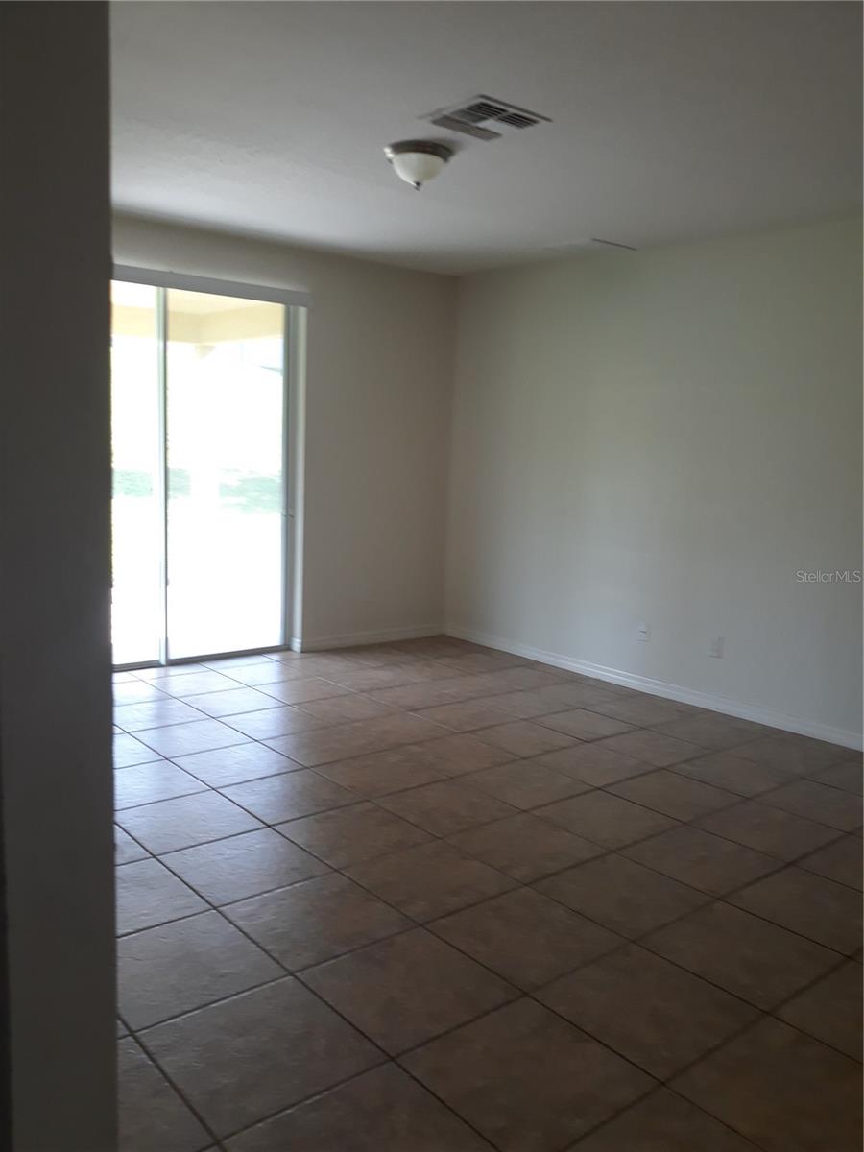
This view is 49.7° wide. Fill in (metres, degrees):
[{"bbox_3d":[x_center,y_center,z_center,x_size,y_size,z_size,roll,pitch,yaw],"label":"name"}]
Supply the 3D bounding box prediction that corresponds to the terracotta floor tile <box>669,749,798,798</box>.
[{"bbox_3d":[1.414,0.937,4.397,0.454,0.012,0.452,-4,10,-40],"label":"terracotta floor tile"}]

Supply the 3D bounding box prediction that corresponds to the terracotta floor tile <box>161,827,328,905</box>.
[{"bbox_3d":[-0.657,1.014,3.288,0.457,0.010,0.457,-4,10,-39],"label":"terracotta floor tile"}]

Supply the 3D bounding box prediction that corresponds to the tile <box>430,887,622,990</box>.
[{"bbox_3d":[0.286,1.102,2.868,0.454,0.010,0.454,-5,10,-39],"label":"tile"}]

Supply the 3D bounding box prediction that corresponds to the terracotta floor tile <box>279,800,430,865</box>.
[{"bbox_3d":[-0.302,0.987,3.582,0.457,0.010,0.457,-4,10,-39],"label":"terracotta floor tile"}]

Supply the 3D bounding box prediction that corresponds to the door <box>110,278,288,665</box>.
[{"bbox_3d":[-1.699,-0.620,5.926,1.830,2.420,0.110,-5,10,-39],"label":"door"}]

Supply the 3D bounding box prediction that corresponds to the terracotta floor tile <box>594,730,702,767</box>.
[{"bbox_3d":[1.122,0.877,4.742,0.454,0.012,0.452,-4,10,-40],"label":"terracotta floor tile"}]

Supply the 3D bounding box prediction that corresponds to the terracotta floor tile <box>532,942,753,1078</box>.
[{"bbox_3d":[0.578,1.161,2.518,0.454,0.010,0.454,-5,10,-39],"label":"terracotta floor tile"}]

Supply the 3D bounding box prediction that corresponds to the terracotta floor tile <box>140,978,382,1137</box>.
[{"bbox_3d":[-0.423,1.162,2.292,0.457,0.010,0.457,-4,10,-39],"label":"terracotta floor tile"}]

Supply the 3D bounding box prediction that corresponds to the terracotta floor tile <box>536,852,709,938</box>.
[{"bbox_3d":[0.639,1.074,3.159,0.454,0.010,0.454,-5,10,-39],"label":"terracotta floor tile"}]

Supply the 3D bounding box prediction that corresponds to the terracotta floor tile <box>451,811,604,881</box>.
[{"bbox_3d":[0.347,1.015,3.508,0.454,0.010,0.454,-5,10,-39],"label":"terracotta floor tile"}]

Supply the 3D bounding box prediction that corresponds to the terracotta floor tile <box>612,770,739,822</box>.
[{"bbox_3d":[1.060,0.964,4.102,0.454,0.012,0.452,-4,10,-40],"label":"terracotta floor tile"}]

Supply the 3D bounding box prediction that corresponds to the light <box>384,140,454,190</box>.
[{"bbox_3d":[-0.058,-1.767,4.059,0.310,0.171,0.310,2,8,0],"label":"light"}]

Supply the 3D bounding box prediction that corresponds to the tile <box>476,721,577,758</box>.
[{"bbox_3d":[0.470,0.842,4.788,0.454,0.010,0.454,-5,10,-39],"label":"tile"}]

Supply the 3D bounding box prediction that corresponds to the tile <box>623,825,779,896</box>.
[{"bbox_3d":[0.993,1.046,3.450,0.454,0.010,0.454,-5,10,-39],"label":"tile"}]

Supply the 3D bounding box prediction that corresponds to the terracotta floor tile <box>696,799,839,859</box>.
[{"bbox_3d":[1.354,1.023,3.761,0.457,0.010,0.457,-4,10,-39],"label":"terracotta floor tile"}]

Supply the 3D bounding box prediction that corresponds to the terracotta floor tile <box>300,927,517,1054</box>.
[{"bbox_3d":[-0.068,1.130,2.576,0.454,0.010,0.454,-5,10,-39],"label":"terracotta floor tile"}]

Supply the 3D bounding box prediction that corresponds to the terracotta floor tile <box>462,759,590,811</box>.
[{"bbox_3d":[0.409,0.931,4.169,0.457,0.010,0.457,-4,10,-39],"label":"terracotta floor tile"}]

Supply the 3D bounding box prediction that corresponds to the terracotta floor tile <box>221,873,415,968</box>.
[{"bbox_3d":[-0.360,1.072,2.925,0.454,0.010,0.454,-5,10,-39],"label":"terracotta floor tile"}]

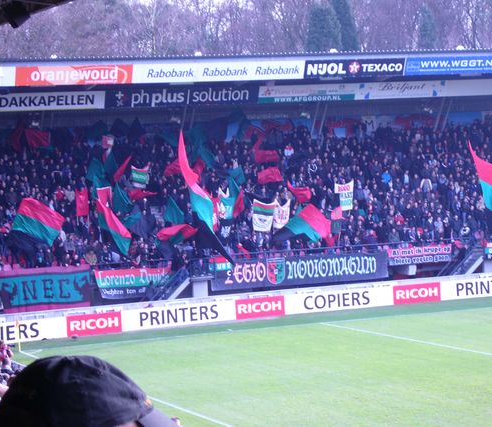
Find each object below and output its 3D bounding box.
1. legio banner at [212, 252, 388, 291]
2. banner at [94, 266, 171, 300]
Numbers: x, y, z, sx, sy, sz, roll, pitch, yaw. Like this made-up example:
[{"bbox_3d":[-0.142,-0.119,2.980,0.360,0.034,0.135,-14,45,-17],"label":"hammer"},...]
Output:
[{"bbox_3d":[2.853,3.093,92.151,10.600,1.400,0.060,-4,2,-26],"label":"legio banner"},{"bbox_3d":[-5.753,3.538,87.986,4.200,1.500,0.060,-4,2,-26],"label":"banner"}]

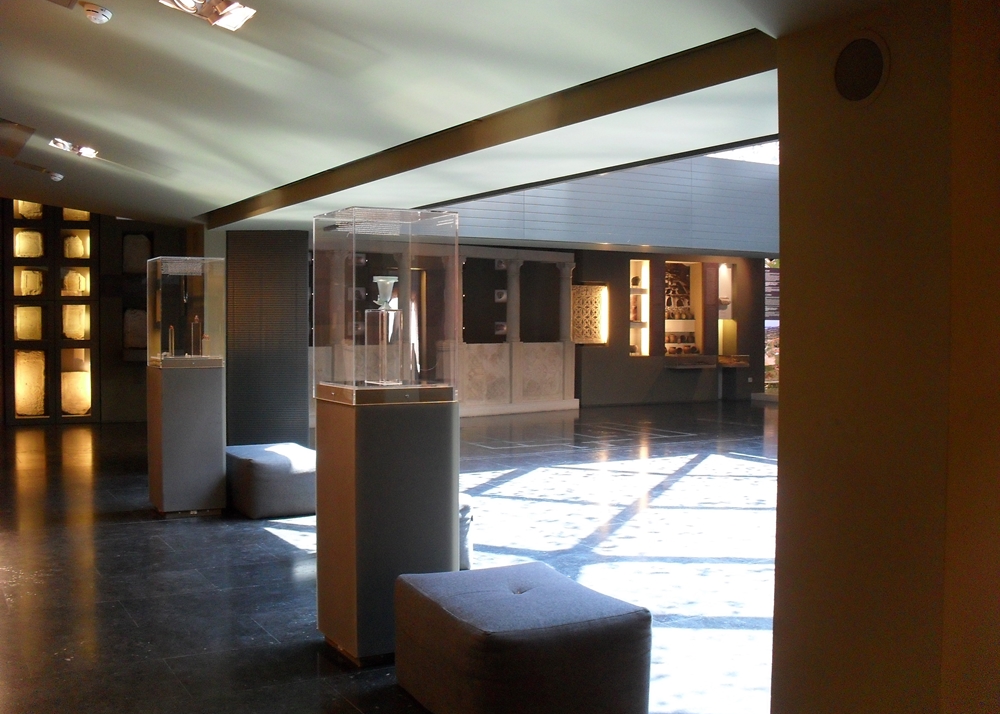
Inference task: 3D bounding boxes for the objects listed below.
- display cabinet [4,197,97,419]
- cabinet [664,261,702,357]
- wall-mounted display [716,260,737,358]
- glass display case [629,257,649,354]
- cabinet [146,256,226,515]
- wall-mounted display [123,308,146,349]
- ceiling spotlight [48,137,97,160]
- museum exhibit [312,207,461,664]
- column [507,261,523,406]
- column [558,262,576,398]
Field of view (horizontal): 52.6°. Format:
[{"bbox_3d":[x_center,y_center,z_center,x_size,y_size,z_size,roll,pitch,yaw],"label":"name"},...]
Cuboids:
[{"bbox_3d":[-6.318,-0.663,14.352,1.239,3.197,0.398,0,2,-13],"label":"display cabinet"},{"bbox_3d":[3.259,-0.881,18.529,0.922,1.736,0.312,-1,2,-33],"label":"cabinet"},{"bbox_3d":[4.168,-0.889,18.986,0.521,1.752,0.284,-1,2,-33],"label":"wall-mounted display"},{"bbox_3d":[2.389,-0.873,17.992,0.463,1.722,0.284,-1,2,-33],"label":"glass display case"},{"bbox_3d":[-2.338,0.222,7.556,0.470,1.886,0.470,-1,2,-30],"label":"cabinet"},{"bbox_3d":[-5.137,-0.397,14.328,0.360,0.564,0.128,0,2,-14],"label":"wall-mounted display"},{"bbox_3d":[-3.152,-1.573,7.498,0.320,0.085,0.320,15,-6,-30],"label":"ceiling spotlight"},{"bbox_3d":[-0.501,0.331,4.415,0.470,1.886,0.470,-1,2,-30],"label":"museum exhibit"},{"bbox_3d":[0.230,-0.406,16.041,0.220,2.324,0.220,-1,2,-35],"label":"column"},{"bbox_3d":[1.120,-0.439,16.779,0.220,2.319,0.220,-1,2,-35],"label":"column"}]

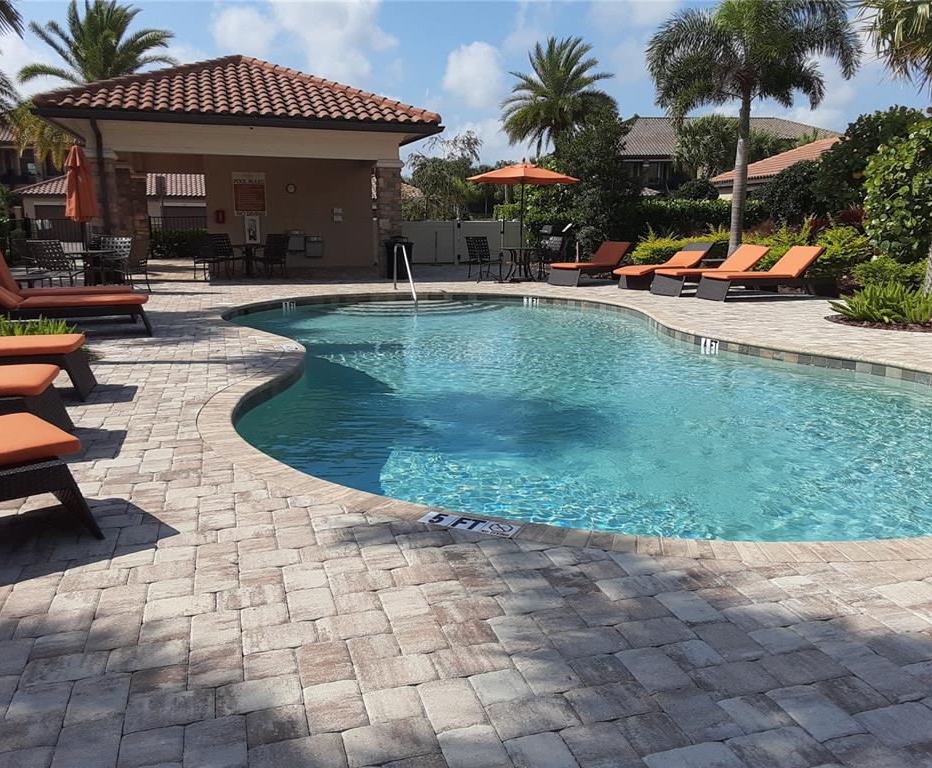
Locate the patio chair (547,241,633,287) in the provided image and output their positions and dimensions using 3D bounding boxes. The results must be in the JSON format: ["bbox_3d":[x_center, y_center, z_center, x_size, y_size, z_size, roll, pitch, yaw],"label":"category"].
[{"bbox_3d":[2.661,-2.579,16.851,1.980,0.870,0.700,-12,17,-43],"label":"patio chair"}]

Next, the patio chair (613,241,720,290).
[{"bbox_3d":[3.989,-2.387,15.968,2.120,0.870,0.700,-10,16,-39],"label":"patio chair"}]

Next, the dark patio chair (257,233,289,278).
[{"bbox_3d":[-4.401,-2.905,18.210,0.600,0.930,0.680,-10,16,-37],"label":"dark patio chair"}]

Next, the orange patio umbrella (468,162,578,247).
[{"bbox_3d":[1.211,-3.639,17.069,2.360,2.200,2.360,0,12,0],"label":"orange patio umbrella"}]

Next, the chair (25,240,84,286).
[{"bbox_3d":[-6.972,-1.925,13.499,0.700,0.920,0.640,-11,16,-43],"label":"chair"}]

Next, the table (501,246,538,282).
[{"bbox_3d":[1.208,-2.602,17.289,0.920,0.730,0.920,0,12,0],"label":"table"}]

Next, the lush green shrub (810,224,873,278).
[{"bbox_3d":[7.344,-2.475,15.622,1.350,1.200,1.250,0,12,0],"label":"lush green shrub"}]

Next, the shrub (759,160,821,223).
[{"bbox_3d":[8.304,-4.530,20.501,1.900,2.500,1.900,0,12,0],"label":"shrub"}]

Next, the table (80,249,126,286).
[{"bbox_3d":[-7.170,-2.170,15.296,1.050,0.730,1.050,-4,13,-16],"label":"table"}]

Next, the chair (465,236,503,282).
[{"bbox_3d":[0.414,-2.796,17.756,0.600,0.910,0.680,-7,14,-28],"label":"chair"}]

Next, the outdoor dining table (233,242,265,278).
[{"bbox_3d":[-5.073,-2.882,18.597,0.880,0.720,0.880,-4,13,-16],"label":"outdoor dining table"}]

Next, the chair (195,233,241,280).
[{"bbox_3d":[-5.569,-2.868,18.018,0.700,0.940,0.620,7,14,30],"label":"chair"}]

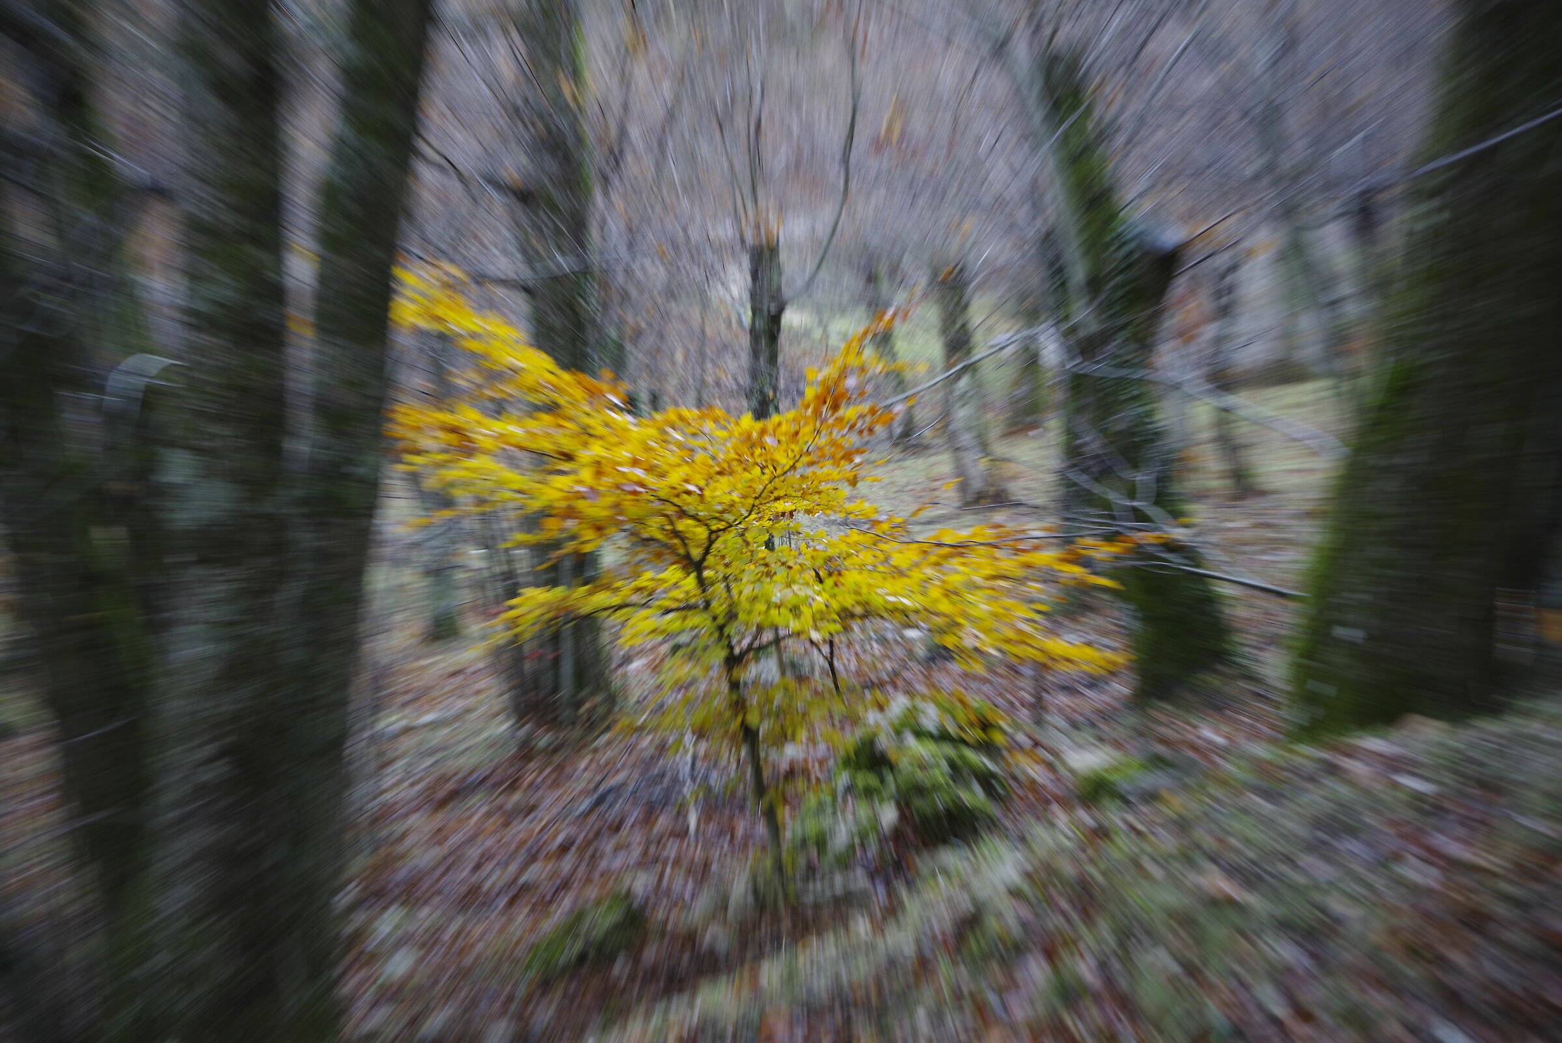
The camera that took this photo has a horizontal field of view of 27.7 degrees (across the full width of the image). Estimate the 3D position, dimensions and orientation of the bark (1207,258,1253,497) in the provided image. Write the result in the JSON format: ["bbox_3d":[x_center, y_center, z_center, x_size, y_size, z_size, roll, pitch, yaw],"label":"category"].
[{"bbox_3d":[3.904,-1.245,27.500,0.318,2.055,0.297,-3,3,0],"label":"bark"}]

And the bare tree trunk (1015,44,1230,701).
[{"bbox_3d":[1.729,-0.749,16.000,0.924,3.267,0.678,-6,3,0],"label":"bare tree trunk"}]

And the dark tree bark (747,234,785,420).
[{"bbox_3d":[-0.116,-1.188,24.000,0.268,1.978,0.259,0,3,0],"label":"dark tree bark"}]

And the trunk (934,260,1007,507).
[{"bbox_3d":[1.587,-1.148,26.500,0.470,2.042,0.388,-4,3,0],"label":"trunk"}]

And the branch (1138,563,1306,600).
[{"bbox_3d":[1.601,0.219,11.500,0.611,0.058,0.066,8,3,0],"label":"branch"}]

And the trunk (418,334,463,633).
[{"bbox_3d":[-2.046,-0.223,19.000,0.200,1.920,0.200,-1,3,0],"label":"trunk"}]

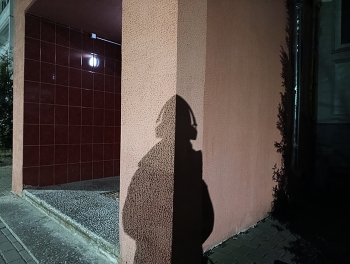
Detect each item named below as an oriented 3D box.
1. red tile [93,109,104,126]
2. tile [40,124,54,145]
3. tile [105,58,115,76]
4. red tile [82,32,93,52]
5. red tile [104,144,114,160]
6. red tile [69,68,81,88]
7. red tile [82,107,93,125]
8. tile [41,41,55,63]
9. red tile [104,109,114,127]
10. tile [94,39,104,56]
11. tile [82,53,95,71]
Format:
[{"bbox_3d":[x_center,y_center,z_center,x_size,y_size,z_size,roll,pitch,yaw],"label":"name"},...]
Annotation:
[{"bbox_3d":[-1.310,-0.251,3.992,0.200,0.300,0.010,0,1,-45],"label":"red tile"},{"bbox_3d":[-1.878,0.045,3.416,0.010,0.300,0.200,2,1,43],"label":"tile"},{"bbox_3d":[-1.165,-1.158,4.152,0.010,0.300,0.200,1,0,44],"label":"tile"},{"bbox_3d":[-1.442,-1.463,3.861,0.010,0.300,0.200,1,0,44],"label":"red tile"},{"bbox_3d":[-1.187,0.353,4.162,0.012,0.300,0.200,1,0,44],"label":"red tile"},{"bbox_3d":[-1.592,-0.860,3.719,0.010,0.300,0.200,1,0,44],"label":"red tile"},{"bbox_3d":[-1.459,-0.255,3.866,0.010,0.300,0.200,1,0,44],"label":"red tile"},{"bbox_3d":[-1.858,-1.161,3.403,0.010,0.300,0.200,2,1,43],"label":"tile"},{"bbox_3d":[-1.174,-0.253,4.149,0.010,0.300,0.200,2,1,43],"label":"red tile"},{"bbox_3d":[-1.301,-1.461,4.006,0.010,0.300,0.200,1,0,44],"label":"tile"},{"bbox_3d":[-1.439,-1.159,3.845,0.010,0.300,0.200,2,1,43],"label":"tile"}]

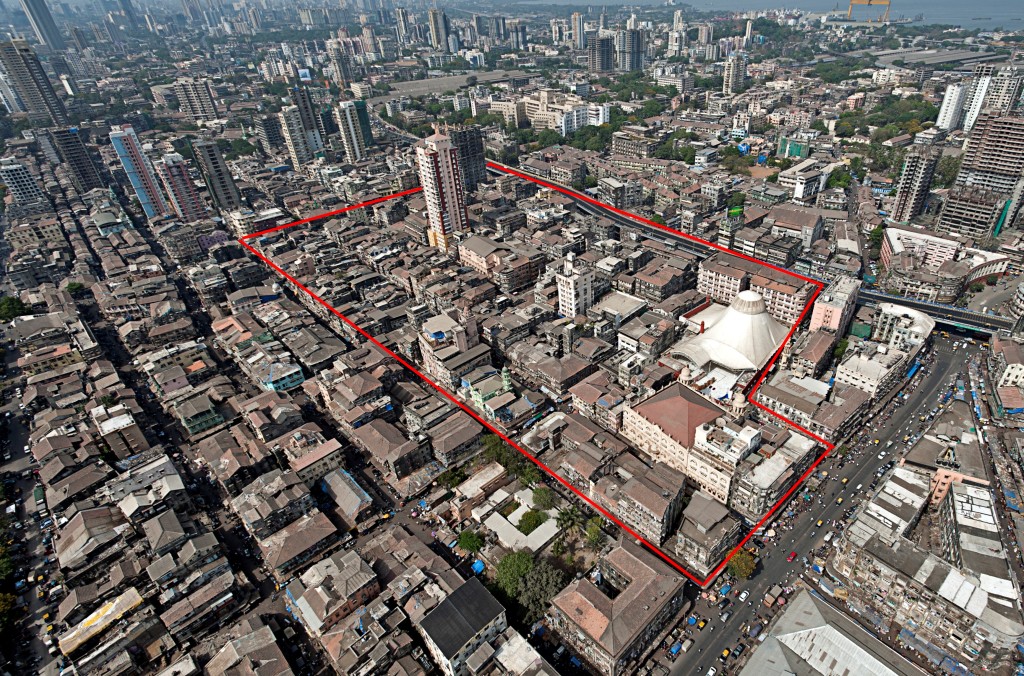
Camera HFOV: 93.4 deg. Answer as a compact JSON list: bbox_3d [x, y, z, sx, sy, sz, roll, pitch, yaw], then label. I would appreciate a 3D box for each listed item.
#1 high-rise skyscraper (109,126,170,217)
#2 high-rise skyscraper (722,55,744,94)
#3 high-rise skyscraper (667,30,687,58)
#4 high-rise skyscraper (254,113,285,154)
[{"bbox_3d":[-274.400,-120.700,358.000,15.000,69.000,15.000,-15,38,-17],"label":"high-rise skyscraper"},{"bbox_3d":[308.820,-369.060,673.090,26.800,48.900,14.700,-22,40,-24],"label":"high-rise skyscraper"},{"bbox_3d":[340.500,-604.350,992.770,19.600,46.900,23.500,-31,45,-33],"label":"high-rise skyscraper"},{"bbox_3d":[-257.560,-218.890,519.340,18.700,38.400,19.800,28,46,35],"label":"high-rise skyscraper"}]

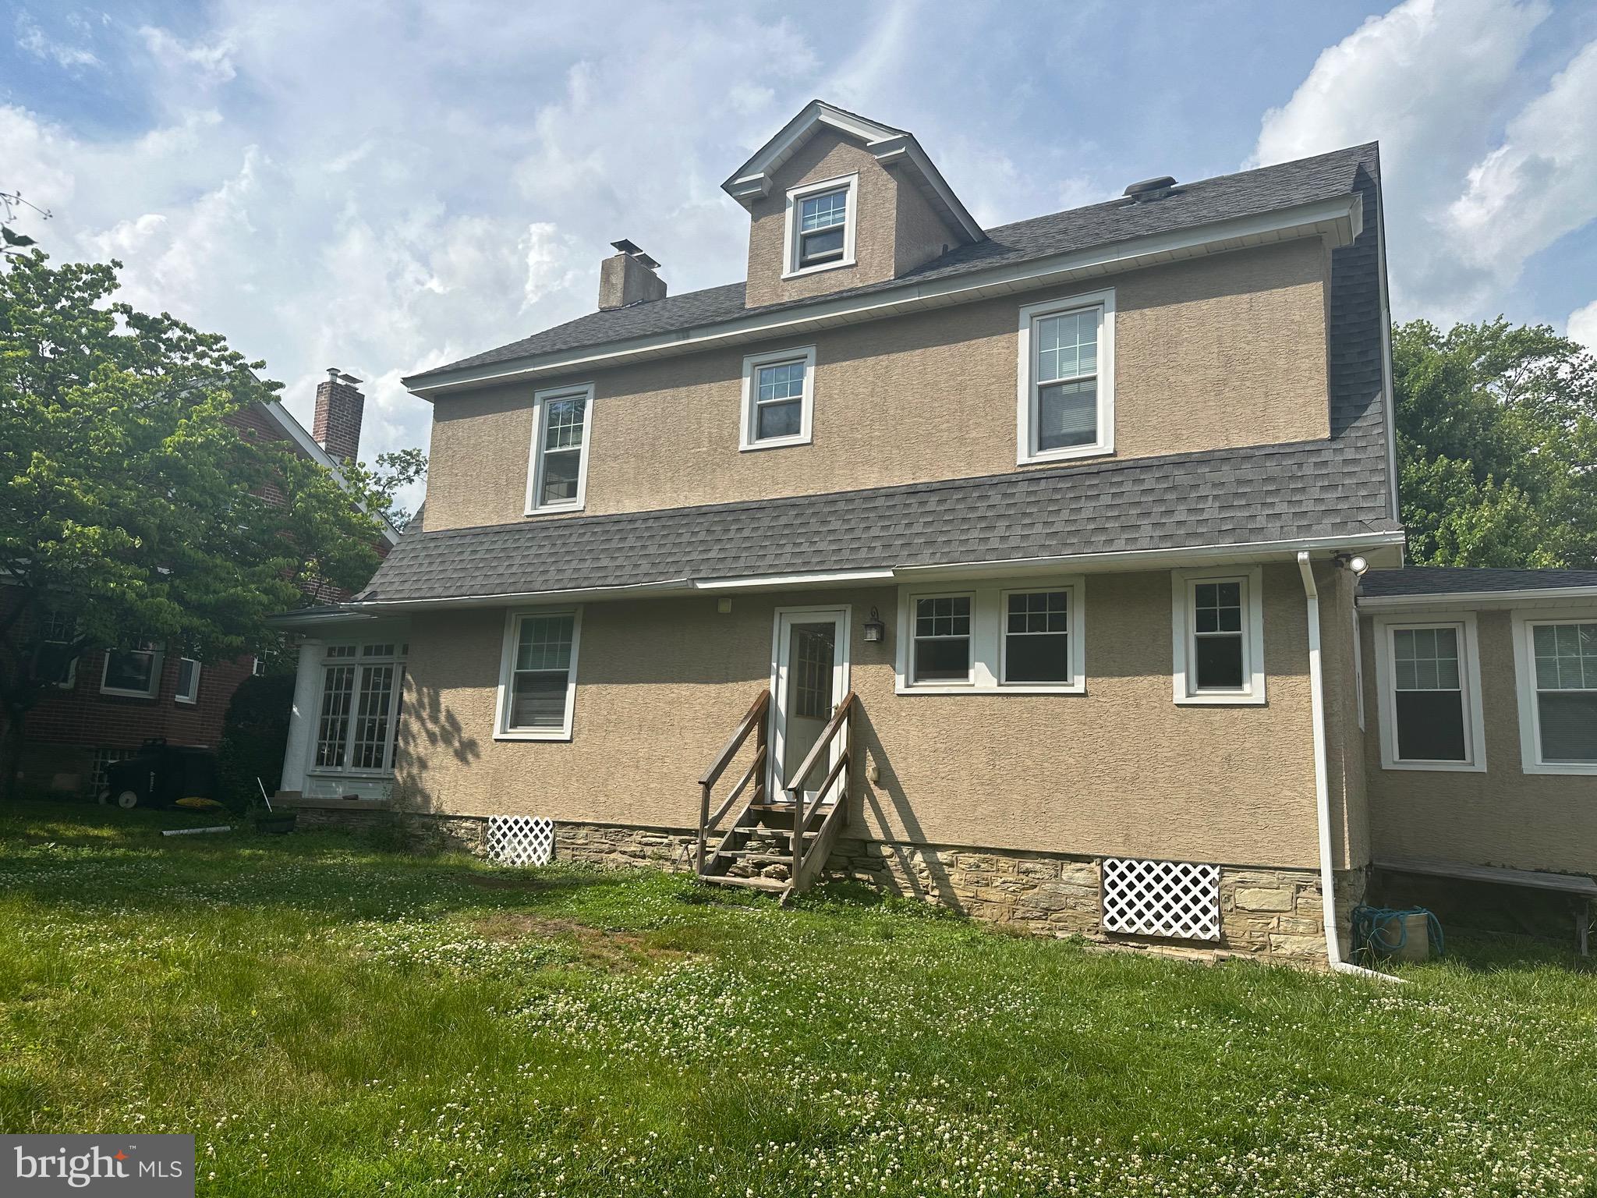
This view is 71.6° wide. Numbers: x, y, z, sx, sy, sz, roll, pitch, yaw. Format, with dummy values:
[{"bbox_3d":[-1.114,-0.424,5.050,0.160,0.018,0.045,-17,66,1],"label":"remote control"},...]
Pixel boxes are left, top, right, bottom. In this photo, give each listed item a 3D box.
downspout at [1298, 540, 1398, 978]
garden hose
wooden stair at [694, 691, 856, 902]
[{"bbox_3d":[4.473,1.312,9.024,0.591,3.440,0.424,-3,-12,28],"label":"downspout"},{"bbox_3d":[5.307,2.960,9.779,0.680,0.458,0.513,-3,-12,28],"label":"garden hose"},{"bbox_3d":[-0.221,1.862,10.979,1.153,1.932,1.242,-3,-12,28],"label":"wooden stair"}]

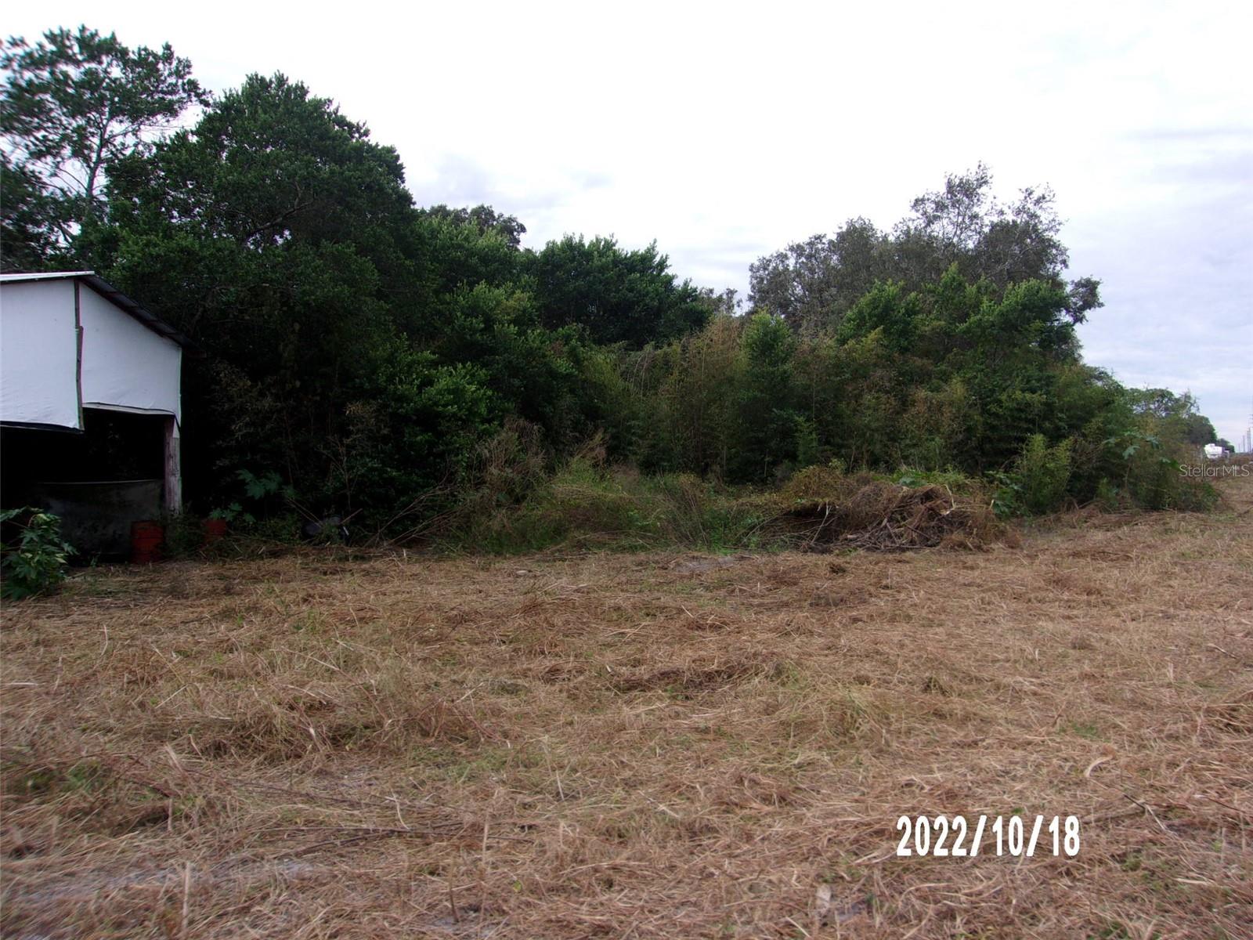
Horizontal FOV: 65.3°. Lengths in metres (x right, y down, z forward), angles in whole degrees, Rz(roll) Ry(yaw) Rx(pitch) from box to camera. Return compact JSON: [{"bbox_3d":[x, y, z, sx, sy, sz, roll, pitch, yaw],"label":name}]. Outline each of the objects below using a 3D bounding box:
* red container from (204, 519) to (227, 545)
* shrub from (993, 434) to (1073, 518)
[{"bbox_3d":[-6.387,0.990,15.200,0.370,0.450,0.370,0,1,0],"label":"red container"},{"bbox_3d":[9.988,0.144,24.000,1.900,2.000,1.700,0,1,0],"label":"shrub"}]

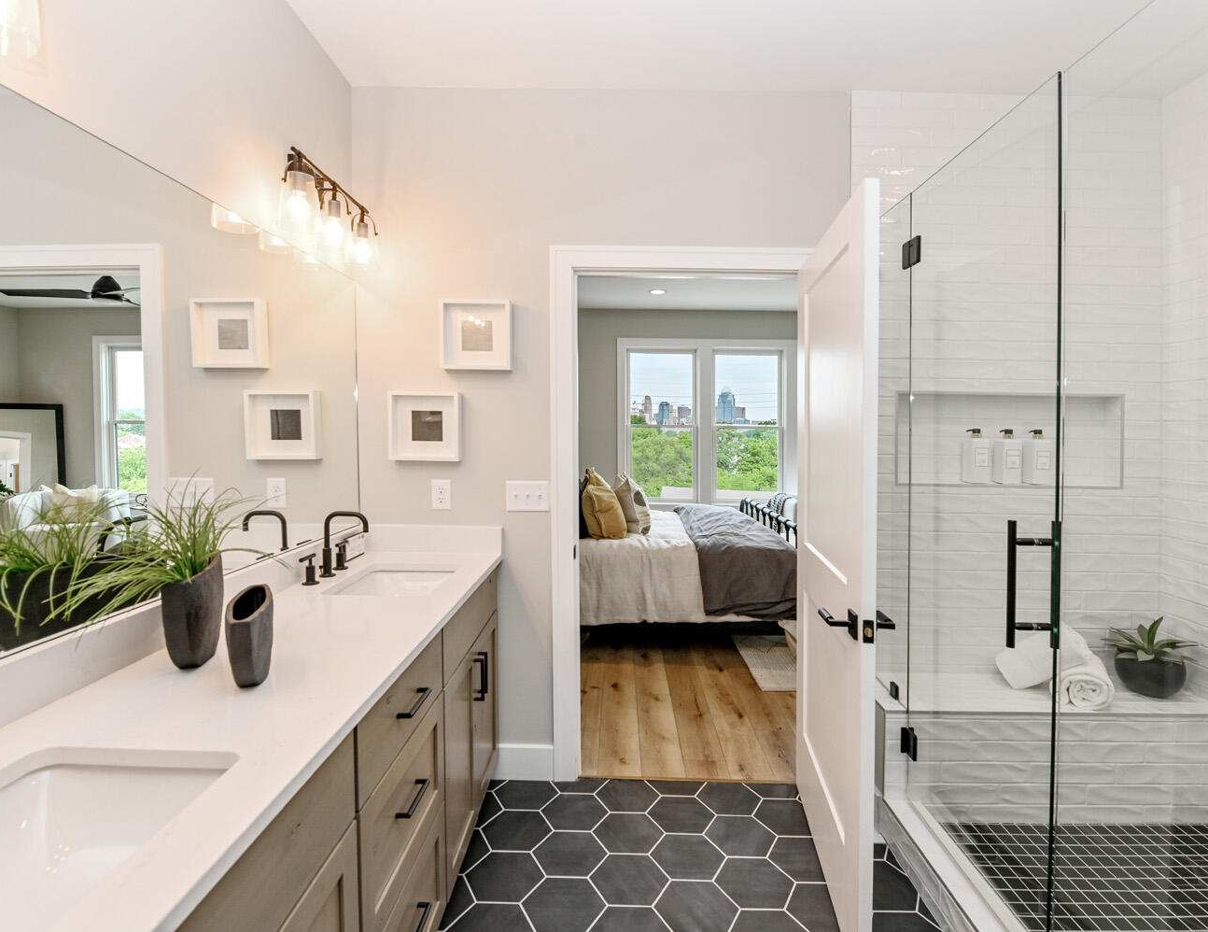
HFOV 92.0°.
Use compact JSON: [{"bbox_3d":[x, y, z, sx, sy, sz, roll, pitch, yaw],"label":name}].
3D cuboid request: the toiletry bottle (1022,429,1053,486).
[{"bbox_3d":[1.716,-0.036,2.310,0.073,0.225,0.070,0,1,1],"label":"toiletry bottle"}]

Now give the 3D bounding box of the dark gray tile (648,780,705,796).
[{"bbox_3d":[0.282,1.262,2.270,0.248,0.010,0.107,0,1,1],"label":"dark gray tile"}]

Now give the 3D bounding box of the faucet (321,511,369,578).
[{"bbox_3d":[-0.869,0.258,1.950,0.165,0.215,0.056,0,2,2],"label":"faucet"}]

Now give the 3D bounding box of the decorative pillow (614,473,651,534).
[{"bbox_3d":[0.213,0.288,4.450,0.180,0.480,0.480,-13,1,4],"label":"decorative pillow"}]

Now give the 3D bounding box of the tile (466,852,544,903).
[{"bbox_3d":[-0.305,1.286,1.819,0.252,0.012,0.218,0,2,2],"label":"tile"}]

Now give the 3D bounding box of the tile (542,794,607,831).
[{"bbox_3d":[-0.103,1.276,2.147,0.252,0.012,0.218,0,2,2],"label":"tile"}]

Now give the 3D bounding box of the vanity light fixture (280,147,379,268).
[{"bbox_3d":[-0.920,-0.844,1.955,0.165,0.220,0.560,0,2,2],"label":"vanity light fixture"}]

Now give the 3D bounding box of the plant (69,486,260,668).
[{"bbox_3d":[-0.785,0.208,1.080,0.280,0.330,0.300,0,1,1],"label":"plant"}]

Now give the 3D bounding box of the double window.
[{"bbox_3d":[1.010,-0.428,5.690,1.745,1.640,0.100,0,1,1],"label":"double window"}]

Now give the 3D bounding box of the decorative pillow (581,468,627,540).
[{"bbox_3d":[0.004,0.278,4.300,0.190,0.500,0.500,-17,-2,14],"label":"decorative pillow"}]

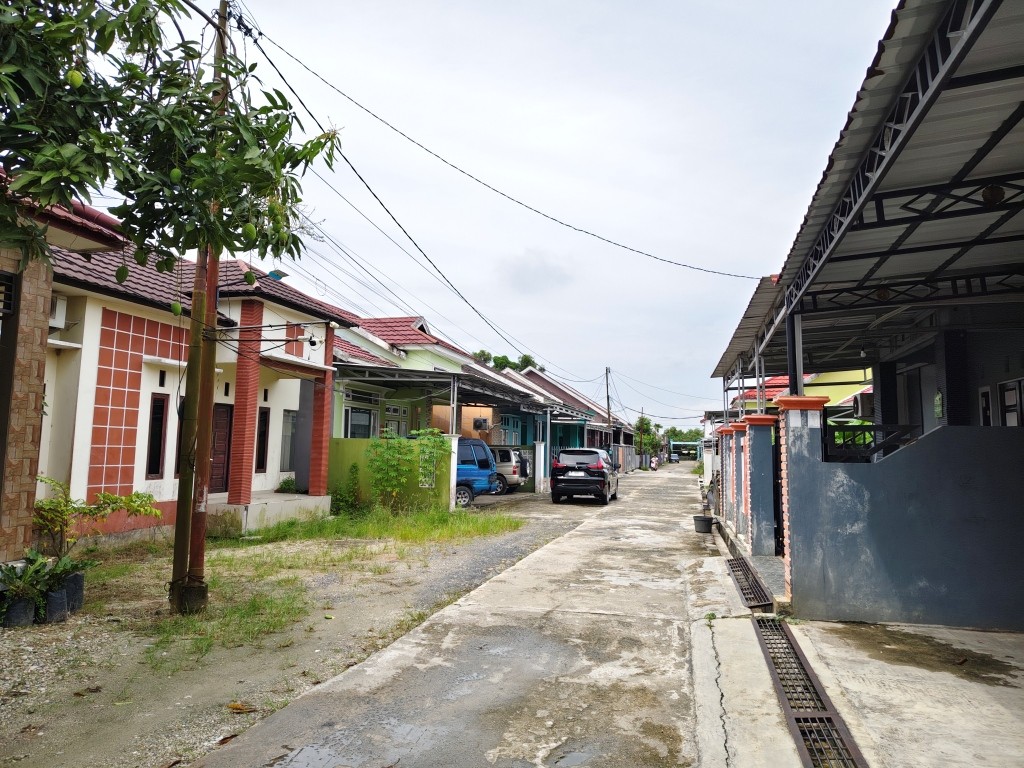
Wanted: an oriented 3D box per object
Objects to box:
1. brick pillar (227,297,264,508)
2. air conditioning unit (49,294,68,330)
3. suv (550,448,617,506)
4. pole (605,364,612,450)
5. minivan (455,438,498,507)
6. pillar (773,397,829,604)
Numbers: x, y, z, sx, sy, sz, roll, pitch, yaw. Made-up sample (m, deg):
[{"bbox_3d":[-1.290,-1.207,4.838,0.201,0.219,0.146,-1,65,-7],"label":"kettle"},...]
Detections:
[{"bbox_3d":[-4.909,0.319,12.550,0.280,3.730,0.260,-1,-6,15],"label":"brick pillar"},{"bbox_3d":[-7.373,-1.166,10.552,0.280,0.540,0.760,-1,-6,17],"label":"air conditioning unit"},{"bbox_3d":[2.426,2.913,22.014,1.750,1.700,4.475,0,-6,14],"label":"suv"},{"bbox_3d":[6.037,2.294,41.838,0.160,6.740,0.160,-4,-6,14],"label":"pole"},{"bbox_3d":[-2.384,2.467,19.174,4.200,1.860,1.670,0,-6,7],"label":"minivan"},{"bbox_3d":[2.751,1.075,6.449,0.430,1.890,0.430,0,-6,13],"label":"pillar"}]

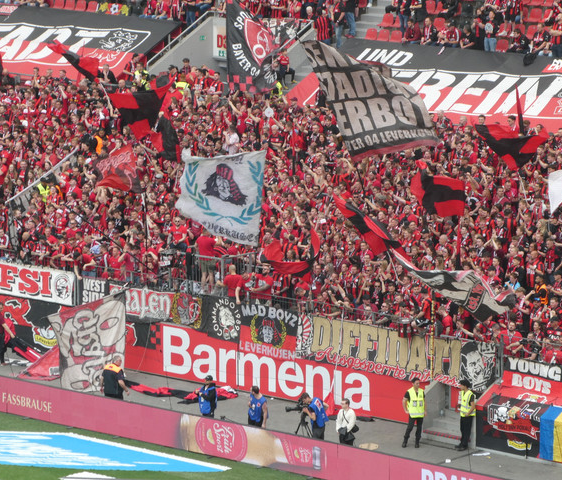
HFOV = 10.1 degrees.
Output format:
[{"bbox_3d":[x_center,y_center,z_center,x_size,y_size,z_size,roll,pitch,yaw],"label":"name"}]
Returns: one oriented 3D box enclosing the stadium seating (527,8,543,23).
[{"bbox_3d":[8.083,-7.130,101.000,0.440,0.430,0.400,8,13,41],"label":"stadium seating"}]

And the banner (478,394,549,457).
[{"bbox_3d":[5.843,4.660,80.015,2.000,1.270,0.500,8,13,41],"label":"banner"}]

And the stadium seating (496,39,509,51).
[{"bbox_3d":[6.951,-6.120,99.800,0.440,0.430,0.400,8,13,41],"label":"stadium seating"}]

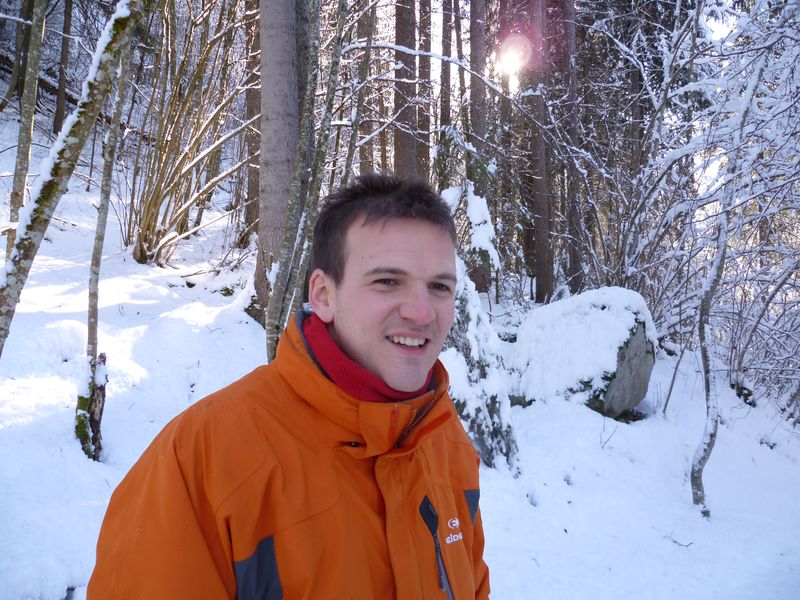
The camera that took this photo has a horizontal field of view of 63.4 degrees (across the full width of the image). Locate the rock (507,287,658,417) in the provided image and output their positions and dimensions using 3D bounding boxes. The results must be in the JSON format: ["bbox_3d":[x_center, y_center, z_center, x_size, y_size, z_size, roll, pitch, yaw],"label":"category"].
[{"bbox_3d":[2.140,0.605,7.600,1.600,1.500,1.300,-2,-3,27],"label":"rock"}]

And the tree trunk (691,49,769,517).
[{"bbox_3d":[2.600,-0.140,5.100,0.600,3.700,0.420,0,-3,0],"label":"tree trunk"}]

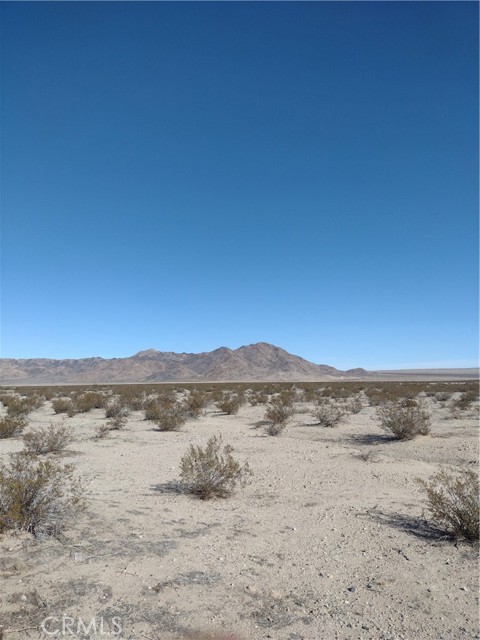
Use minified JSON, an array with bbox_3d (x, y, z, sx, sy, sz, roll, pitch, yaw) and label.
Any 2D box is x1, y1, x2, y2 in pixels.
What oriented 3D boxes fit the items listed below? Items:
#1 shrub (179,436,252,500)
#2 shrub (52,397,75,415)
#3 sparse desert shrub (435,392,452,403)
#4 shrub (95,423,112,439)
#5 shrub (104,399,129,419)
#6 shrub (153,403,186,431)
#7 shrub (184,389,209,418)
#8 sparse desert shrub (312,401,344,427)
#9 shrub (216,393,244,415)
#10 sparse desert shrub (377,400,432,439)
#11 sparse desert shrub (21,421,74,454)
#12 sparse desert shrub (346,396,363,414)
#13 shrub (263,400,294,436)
[{"bbox_3d":[-0.352,2.093,7.142,1.051,0.835,0.998,0,-7,-3],"label":"shrub"},{"bbox_3d":[-9.473,4.563,26.811,1.242,0.941,1.143,-1,-7,0],"label":"shrub"},{"bbox_3d":[15.305,5.818,37.598,1.354,0.707,1.286,-3,-8,22],"label":"sparse desert shrub"},{"bbox_3d":[-4.031,3.259,14.812,0.515,0.463,0.474,-1,-7,0],"label":"shrub"},{"bbox_3d":[-5.847,4.213,23.865,1.240,0.909,1.178,1,-7,-14],"label":"shrub"},{"bbox_3d":[-2.408,3.300,17.188,1.124,0.935,1.034,-1,-7,0],"label":"shrub"},{"bbox_3d":[-2.024,3.797,22.834,1.144,1.333,1.052,-1,-7,0],"label":"shrub"},{"bbox_3d":[3.175,3.367,18.099,1.115,0.915,1.026,-1,-7,0],"label":"sparse desert shrub"},{"bbox_3d":[-0.489,4.258,25.464,1.424,1.108,1.353,0,-7,-1],"label":"shrub"},{"bbox_3d":[4.579,2.800,14.062,1.514,1.052,1.438,-3,-8,17],"label":"sparse desert shrub"},{"bbox_3d":[-4.526,2.790,11.833,1.228,0.707,1.167,2,-8,-20],"label":"sparse desert shrub"},{"bbox_3d":[5.677,4.238,24.822,0.794,0.859,0.754,-2,-7,13],"label":"sparse desert shrub"},{"bbox_3d":[1.136,2.931,14.956,0.920,1.046,0.847,-1,-7,0],"label":"shrub"}]

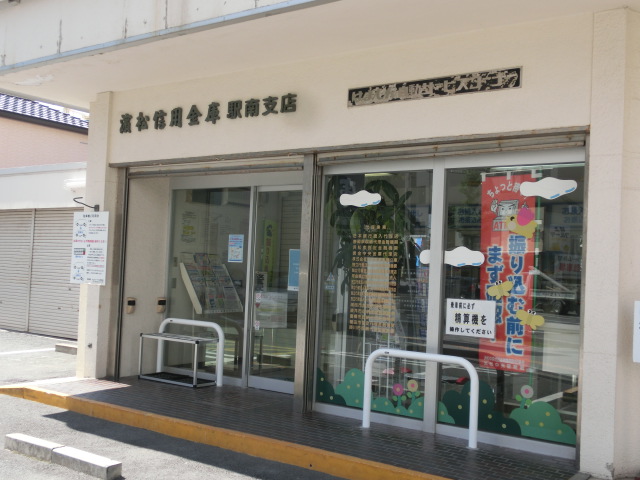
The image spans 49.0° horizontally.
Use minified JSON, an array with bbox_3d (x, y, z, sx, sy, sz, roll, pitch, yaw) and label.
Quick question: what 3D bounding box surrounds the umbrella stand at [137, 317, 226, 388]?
[{"bbox_3d":[-1.518,1.207,7.660,0.990,0.655,0.370,1,-2,33],"label":"umbrella stand"}]

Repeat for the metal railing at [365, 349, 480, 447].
[{"bbox_3d":[0.779,1.224,5.541,0.985,0.660,0.063,1,-2,33],"label":"metal railing"}]

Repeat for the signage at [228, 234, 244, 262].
[{"bbox_3d":[-0.910,0.095,7.637,0.208,0.303,0.010,1,-2,33],"label":"signage"}]

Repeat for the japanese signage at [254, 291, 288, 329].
[{"bbox_3d":[-0.506,0.736,7.336,0.420,0.375,0.010,1,-2,33],"label":"japanese signage"}]

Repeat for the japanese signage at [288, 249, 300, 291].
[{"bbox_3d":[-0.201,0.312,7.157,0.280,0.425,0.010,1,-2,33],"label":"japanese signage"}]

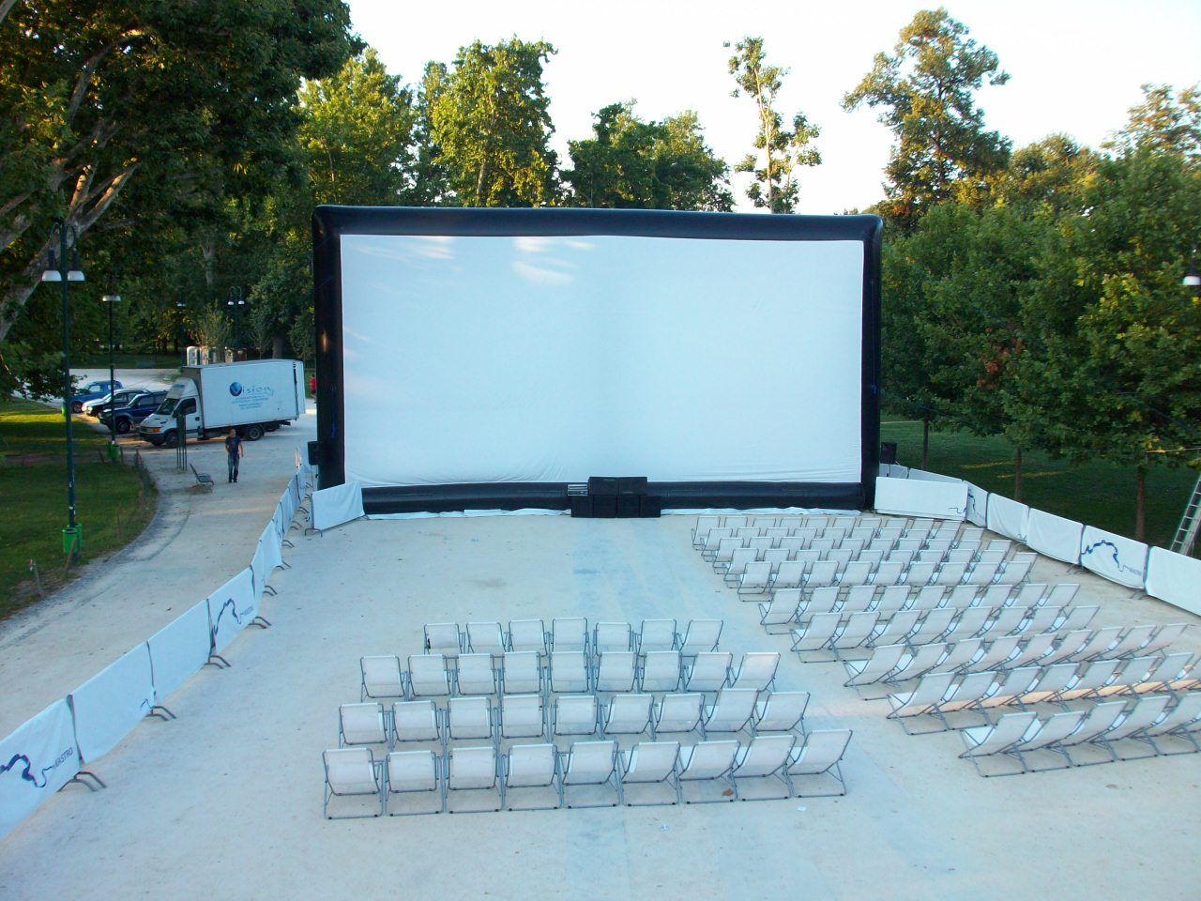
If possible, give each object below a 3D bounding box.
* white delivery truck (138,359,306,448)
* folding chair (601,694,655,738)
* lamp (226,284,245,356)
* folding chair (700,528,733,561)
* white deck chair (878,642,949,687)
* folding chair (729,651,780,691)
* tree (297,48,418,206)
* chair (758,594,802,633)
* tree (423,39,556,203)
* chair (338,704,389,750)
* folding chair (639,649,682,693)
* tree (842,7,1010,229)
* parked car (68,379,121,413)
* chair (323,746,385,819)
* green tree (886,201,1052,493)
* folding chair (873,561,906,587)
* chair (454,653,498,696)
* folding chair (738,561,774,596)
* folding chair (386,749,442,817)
[{"bbox_3d":[-16.040,-1.999,49.956,6.387,3.219,2.100,-9,11,-42],"label":"white delivery truck"},{"bbox_3d":[0.370,3.482,15.513,0.636,0.842,0.906,0,7,-5],"label":"folding chair"},{"bbox_3d":[-26.059,-8.116,84.774,1.200,7.300,0.450,-2,7,-17],"label":"lamp"},{"bbox_3d":[2.588,2.044,26.132,0.617,0.771,0.902,0,7,-6],"label":"folding chair"},{"bbox_3d":[4.701,3.177,17.632,0.632,0.821,0.954,-2,7,-19],"label":"white deck chair"},{"bbox_3d":[2.093,3.025,15.976,0.600,0.802,0.874,-1,6,-5],"label":"folding chair"},{"bbox_3d":[-17.622,-16.685,86.712,10.500,24.840,10.500,-1,6,-11],"label":"tree"},{"bbox_3d":[3.111,2.694,20.257,0.617,0.816,0.861,0,7,-7],"label":"chair"},{"bbox_3d":[-5.836,-11.810,64.103,7.800,20.400,7.800,0,6,0],"label":"tree"},{"bbox_3d":[-2.858,3.305,14.289,0.615,0.819,0.849,-1,6,-8],"label":"chair"},{"bbox_3d":[0.823,3.022,16.004,0.600,0.802,0.874,0,6,-2],"label":"folding chair"},{"bbox_3d":[17.715,-12.577,64.017,9.200,22.000,9.000,0,6,0],"label":"tree"},{"bbox_3d":[-28.303,-3.015,65.633,1.580,1.660,3.550,5,8,32],"label":"parked car"},{"bbox_3d":[-2.780,3.610,13.241,0.640,0.889,0.946,-1,7,-7],"label":"chair"},{"bbox_3d":[9.925,-2.280,31.448,4.500,8.379,4.500,0,7,0],"label":"green tree"},{"bbox_3d":[5.463,2.466,22.795,0.615,0.819,0.849,0,6,-5],"label":"folding chair"},{"bbox_3d":[-1.707,3.104,16.299,0.615,0.819,0.849,0,6,-3],"label":"chair"},{"bbox_3d":[3.065,2.540,23.373,0.625,0.827,0.890,0,7,-3],"label":"folding chair"},{"bbox_3d":[-2.122,3.645,13.376,0.625,0.812,0.890,0,7,-8],"label":"folding chair"}]

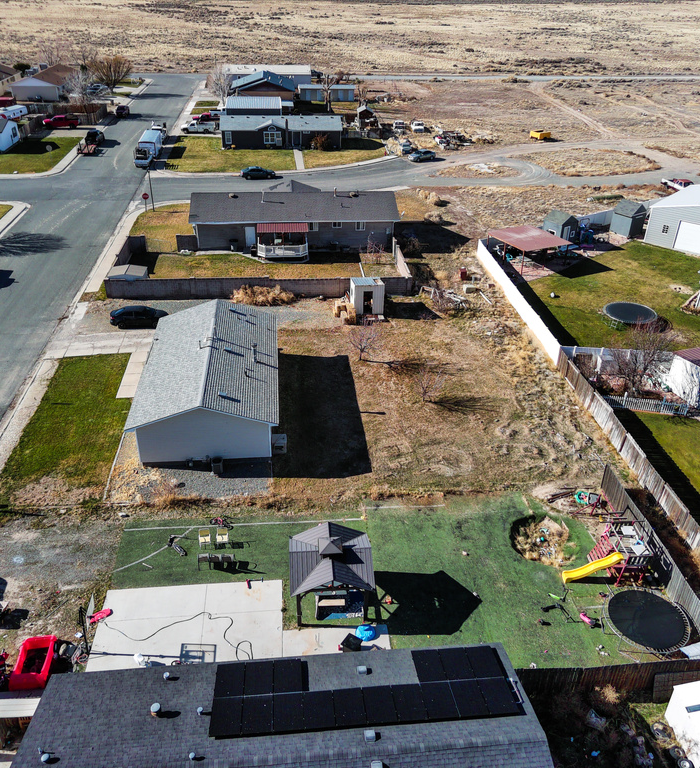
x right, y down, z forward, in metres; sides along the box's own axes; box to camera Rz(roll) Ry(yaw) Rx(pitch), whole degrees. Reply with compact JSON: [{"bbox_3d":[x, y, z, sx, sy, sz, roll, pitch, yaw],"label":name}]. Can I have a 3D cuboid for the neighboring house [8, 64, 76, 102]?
[{"bbox_3d":[-66.449,-66.746,150.147,9.770,4.490,22.200,-2,32,-6],"label":"neighboring house"}]

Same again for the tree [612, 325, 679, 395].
[{"bbox_3d":[20.232,-1.829,46.687,4.600,5.000,4.400,-2,31,-5],"label":"tree"}]

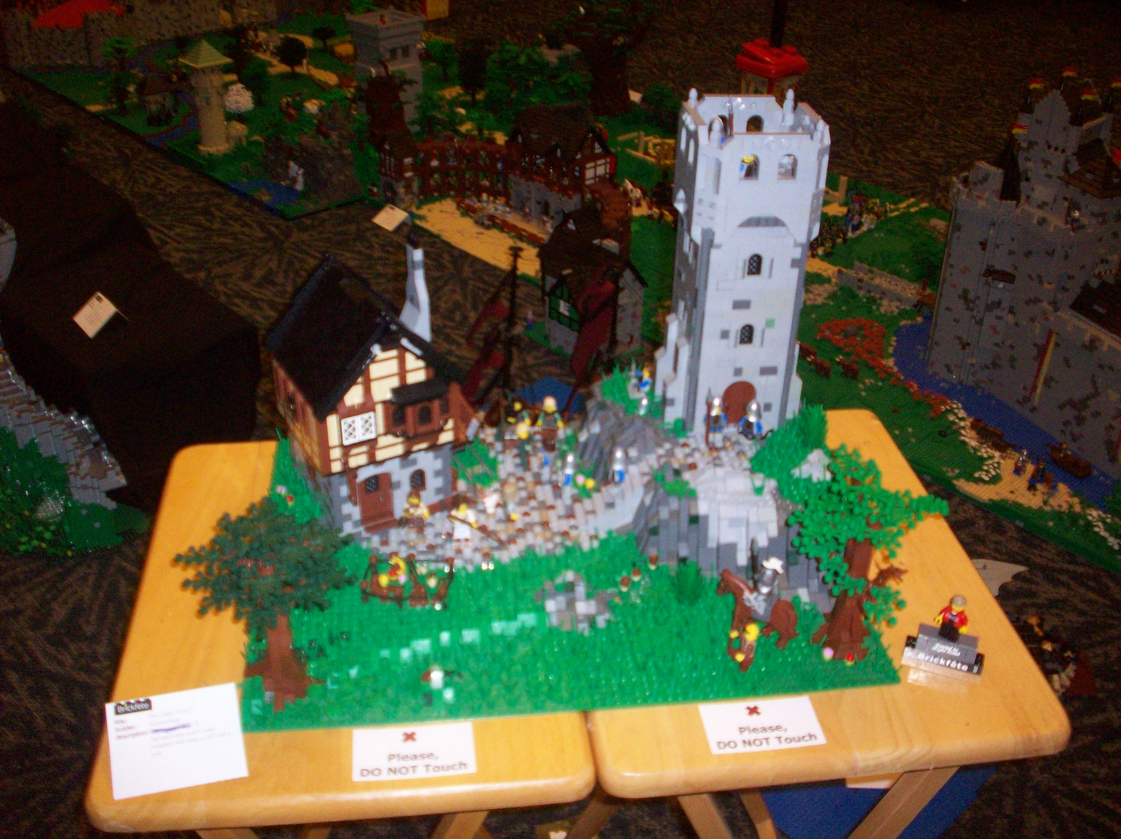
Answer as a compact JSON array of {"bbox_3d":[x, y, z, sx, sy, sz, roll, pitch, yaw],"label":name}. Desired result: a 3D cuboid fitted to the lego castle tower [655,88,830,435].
[{"bbox_3d":[0.160,-0.141,1.083,0.127,0.299,0.117,-2,32,-5],"label":"lego castle tower"}]

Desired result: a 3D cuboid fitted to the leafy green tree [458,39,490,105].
[{"bbox_3d":[-0.312,-1.249,4.317,0.115,0.232,0.115,-1,32,-4],"label":"leafy green tree"}]

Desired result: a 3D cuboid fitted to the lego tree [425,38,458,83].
[{"bbox_3d":[-0.450,-1.376,4.586,0.125,0.155,0.125,-2,32,-5],"label":"lego tree"}]

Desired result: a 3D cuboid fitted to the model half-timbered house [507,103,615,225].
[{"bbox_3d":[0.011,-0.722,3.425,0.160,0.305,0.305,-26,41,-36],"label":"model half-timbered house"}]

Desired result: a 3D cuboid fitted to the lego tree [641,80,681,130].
[{"bbox_3d":[0.357,-1.092,4.170,0.135,0.155,0.135,4,32,4],"label":"lego tree"}]

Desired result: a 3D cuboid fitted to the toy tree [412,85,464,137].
[{"bbox_3d":[-0.416,-1.046,4.058,0.170,0.160,0.165,-2,32,-5],"label":"toy tree"}]

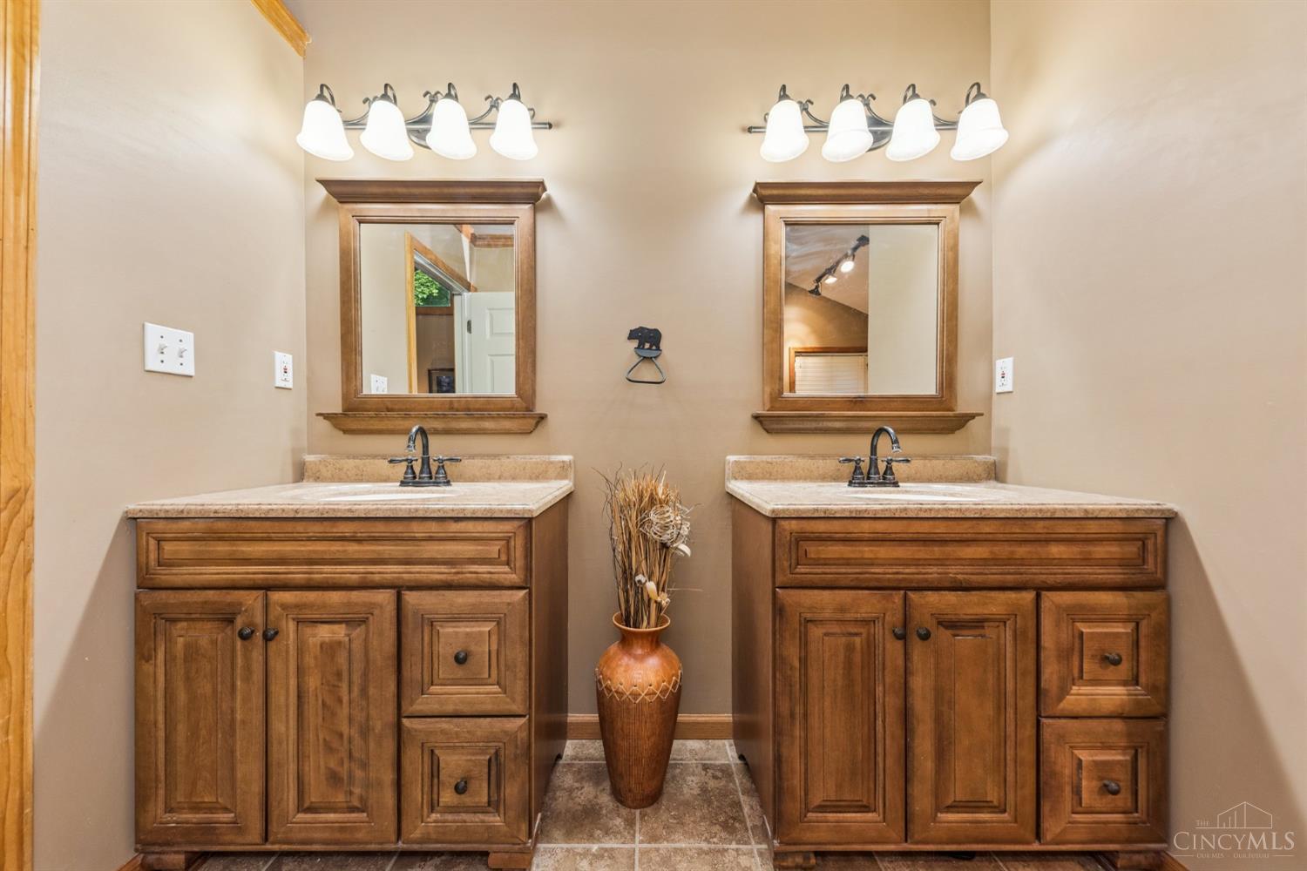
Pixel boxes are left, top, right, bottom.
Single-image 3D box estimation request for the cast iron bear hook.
[{"bbox_3d":[-0.027,-0.281,1.535,0.140,0.206,0.035,0,0,0],"label":"cast iron bear hook"}]

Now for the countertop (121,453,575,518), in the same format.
[{"bbox_3d":[-0.753,0.131,1.283,0.945,0.122,0.541,0,0,0],"label":"countertop"}]

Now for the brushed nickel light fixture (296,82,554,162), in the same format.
[{"bbox_3d":[-0.757,-1.039,1.444,0.810,0.205,0.218,0,0,0],"label":"brushed nickel light fixture"}]

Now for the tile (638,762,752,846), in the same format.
[{"bbox_3d":[0.110,1.082,1.288,0.302,0.010,0.296,0,0,0],"label":"tile"}]

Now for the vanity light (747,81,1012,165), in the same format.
[{"bbox_3d":[0.739,-1.046,1.428,0.830,0.213,0.215,0,0,0],"label":"vanity light"}]

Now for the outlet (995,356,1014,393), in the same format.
[{"bbox_3d":[1.203,-0.206,1.497,0.008,0.114,0.071,0,0,0],"label":"outlet"}]

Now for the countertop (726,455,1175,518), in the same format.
[{"bbox_3d":[0.733,0.129,1.270,0.937,0.121,0.537,0,0,0],"label":"countertop"}]

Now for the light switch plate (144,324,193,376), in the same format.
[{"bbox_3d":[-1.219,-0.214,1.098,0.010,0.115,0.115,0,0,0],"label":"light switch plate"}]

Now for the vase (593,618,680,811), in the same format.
[{"bbox_3d":[-0.044,0.808,1.310,0.255,0.505,0.255,0,0,0],"label":"vase"}]

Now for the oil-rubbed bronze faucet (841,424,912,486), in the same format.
[{"bbox_3d":[0.716,0.068,1.365,0.230,0.192,0.145,0,0,0],"label":"oil-rubbed bronze faucet"}]

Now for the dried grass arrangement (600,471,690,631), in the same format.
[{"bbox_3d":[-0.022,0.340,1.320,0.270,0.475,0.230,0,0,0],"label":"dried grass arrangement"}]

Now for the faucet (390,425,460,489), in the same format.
[{"bbox_3d":[-0.755,0.066,1.392,0.240,0.200,0.155,0,0,-2],"label":"faucet"}]

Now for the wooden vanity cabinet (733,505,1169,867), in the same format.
[{"bbox_3d":[0.736,0.616,1.262,0.920,0.855,0.515,0,0,0],"label":"wooden vanity cabinet"}]

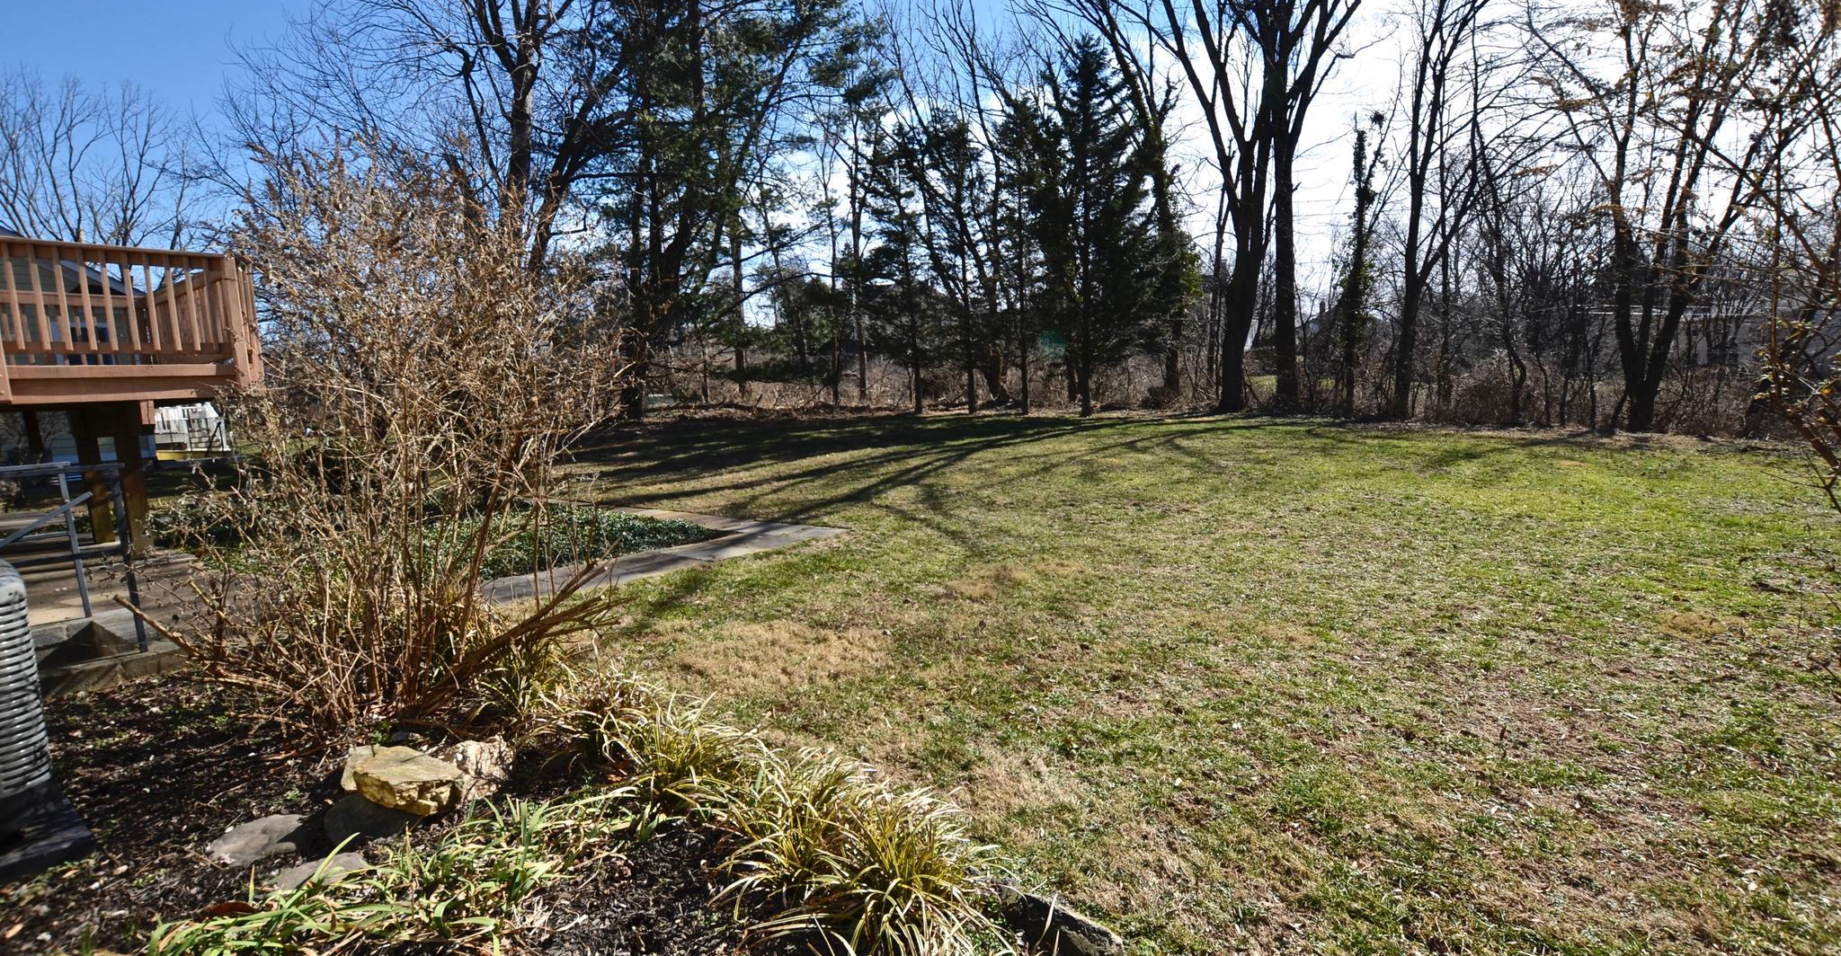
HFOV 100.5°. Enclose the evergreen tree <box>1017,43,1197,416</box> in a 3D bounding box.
[{"bbox_3d":[4.856,-6.420,20.028,4.390,9.560,4.210,0,9,0],"label":"evergreen tree"}]

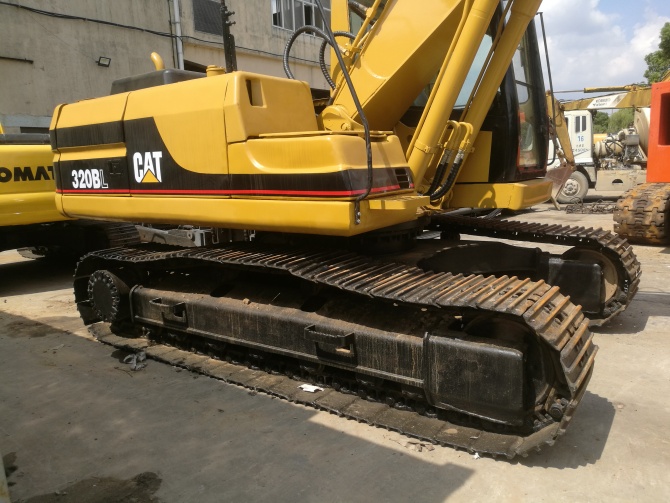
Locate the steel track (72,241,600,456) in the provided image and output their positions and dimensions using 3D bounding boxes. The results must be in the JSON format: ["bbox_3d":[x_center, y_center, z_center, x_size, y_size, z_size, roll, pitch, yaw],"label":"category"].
[{"bbox_3d":[-0.485,0.515,4.080,4.470,0.870,0.700,5,12,35],"label":"steel track"}]

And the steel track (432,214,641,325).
[{"bbox_3d":[0.885,0.115,6.000,4.470,0.870,0.700,5,12,35],"label":"steel track"}]

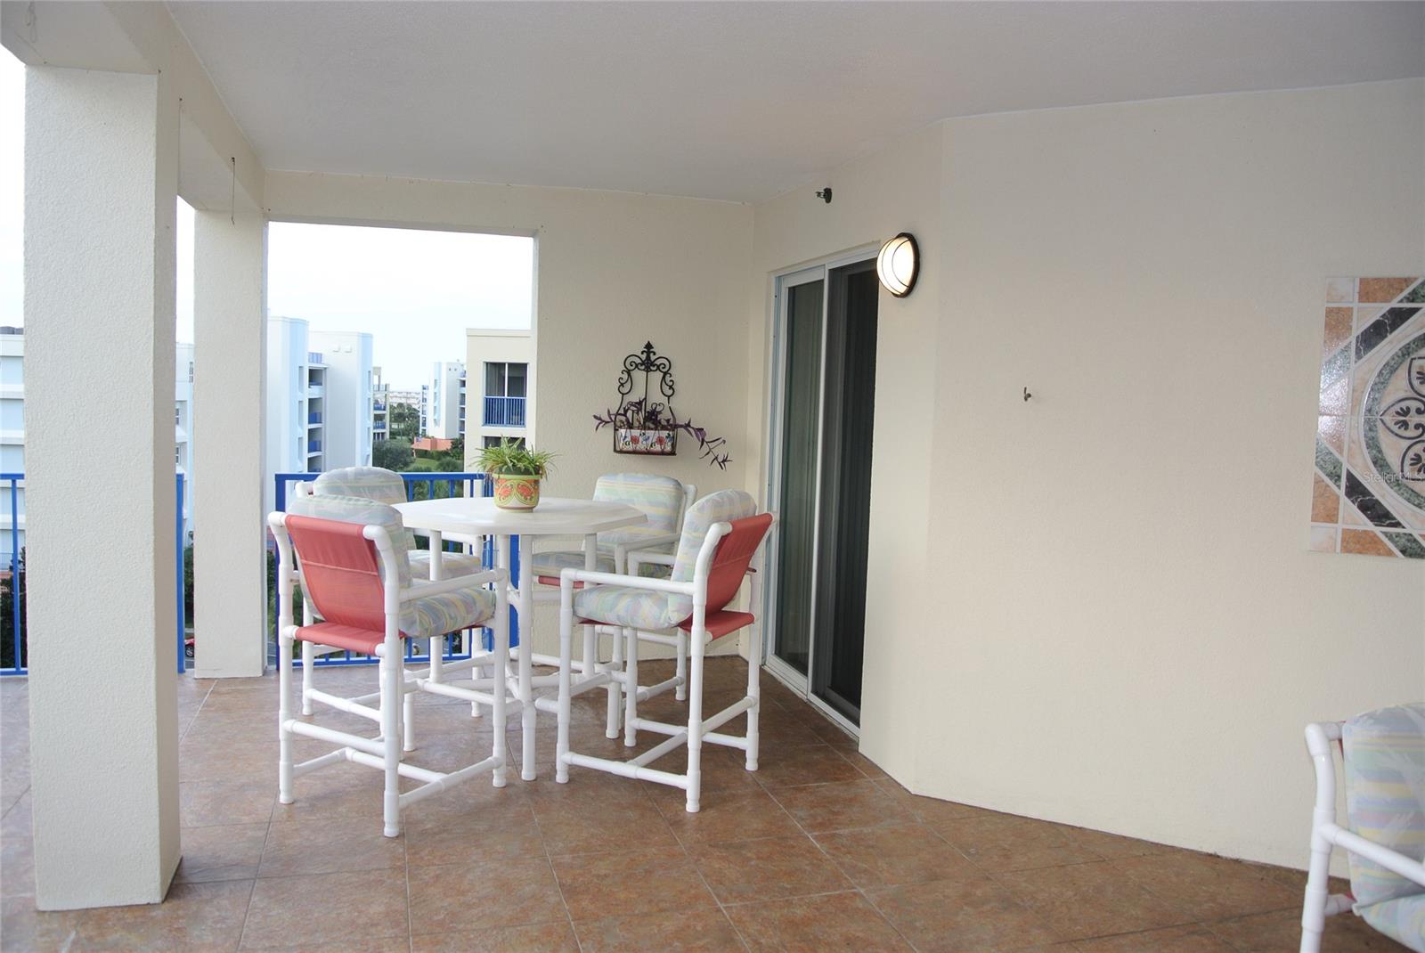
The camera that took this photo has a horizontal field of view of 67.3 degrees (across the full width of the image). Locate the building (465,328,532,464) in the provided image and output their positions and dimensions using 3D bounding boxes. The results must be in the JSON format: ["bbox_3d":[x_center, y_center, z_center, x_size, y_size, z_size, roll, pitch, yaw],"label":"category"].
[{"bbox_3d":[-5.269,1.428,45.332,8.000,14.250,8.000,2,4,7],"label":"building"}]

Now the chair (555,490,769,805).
[{"bbox_3d":[-0.160,0.634,4.280,0.718,1.166,0.591,4,5,27],"label":"chair"}]

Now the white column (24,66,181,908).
[{"bbox_3d":[-1.775,0.060,3.140,0.344,2.382,0.337,1,4,-17],"label":"white column"}]

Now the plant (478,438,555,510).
[{"bbox_3d":[-0.845,-0.005,4.620,0.352,0.311,0.335,1,4,-17],"label":"plant"}]

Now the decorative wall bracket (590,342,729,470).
[{"bbox_3d":[-0.286,-0.403,6.050,0.790,0.700,0.160,1,4,-17],"label":"decorative wall bracket"}]

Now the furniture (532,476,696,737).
[{"bbox_3d":[-0.499,0.549,5.300,0.591,1.166,0.718,4,5,25],"label":"furniture"}]

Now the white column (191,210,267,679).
[{"bbox_3d":[-2.550,-0.163,5.632,0.344,2.390,0.337,1,4,-17],"label":"white column"}]

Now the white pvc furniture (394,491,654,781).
[{"bbox_3d":[-0.853,0.656,4.640,1.170,1.021,1.170,1,4,-17],"label":"white pvc furniture"}]

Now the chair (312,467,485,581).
[{"bbox_3d":[-1.524,0.535,4.995,0.718,1.166,0.591,5,5,35],"label":"chair"}]

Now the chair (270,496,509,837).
[{"bbox_3d":[-1.201,0.621,3.945,0.591,1.166,0.718,4,5,27],"label":"chair"}]

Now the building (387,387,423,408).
[{"bbox_3d":[-151.085,-36.876,525.000,22.000,13.000,14.000,1,4,-16],"label":"building"}]

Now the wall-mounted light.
[{"bbox_3d":[0.740,-0.857,4.309,0.107,0.267,0.267,1,4,-17],"label":"wall-mounted light"}]

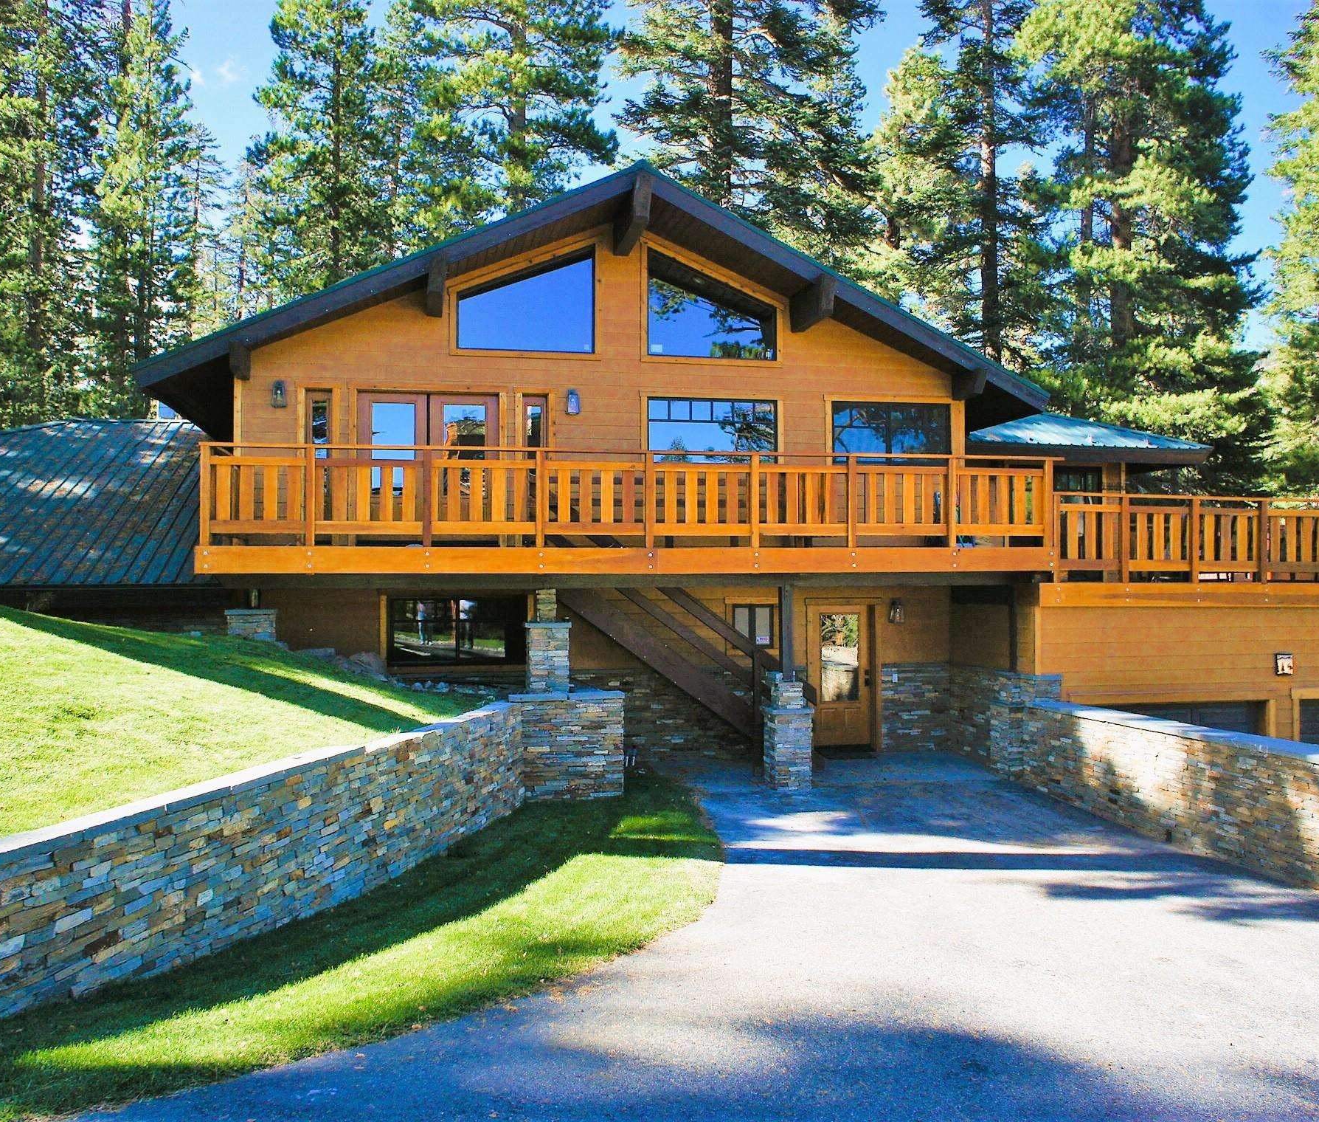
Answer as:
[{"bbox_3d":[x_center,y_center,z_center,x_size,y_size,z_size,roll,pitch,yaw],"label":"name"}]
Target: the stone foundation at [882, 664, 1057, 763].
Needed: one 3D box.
[{"bbox_3d":[4.100,2.161,15.195,1.335,1.320,2.650,0,0,-11],"label":"stone foundation"}]

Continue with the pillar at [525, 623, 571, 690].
[{"bbox_3d":[-1.302,1.084,13.039,0.513,0.817,0.513,0,0,-11],"label":"pillar"}]

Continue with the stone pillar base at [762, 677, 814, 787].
[{"bbox_3d":[1.553,2.039,13.624,0.508,1.363,0.508,0,0,-11],"label":"stone pillar base"}]

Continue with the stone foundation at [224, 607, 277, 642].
[{"bbox_3d":[-4.494,0.684,12.372,0.487,0.385,0.487,0,0,-11],"label":"stone foundation"}]

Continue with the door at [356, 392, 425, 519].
[{"bbox_3d":[-3.578,-1.195,15.081,0.913,2.089,0.100,0,0,-11],"label":"door"}]

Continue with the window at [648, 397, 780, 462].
[{"bbox_3d":[0.757,-1.834,15.872,1.854,0.969,0.120,0,0,-11],"label":"window"}]

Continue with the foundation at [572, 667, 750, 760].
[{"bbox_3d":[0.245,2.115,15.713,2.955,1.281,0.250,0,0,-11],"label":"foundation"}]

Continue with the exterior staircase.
[{"bbox_3d":[0.054,1.285,14.916,3.450,2.880,1.100,0,0,-11],"label":"exterior staircase"}]

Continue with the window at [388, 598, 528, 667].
[{"bbox_3d":[-2.720,0.946,15.207,1.880,0.945,0.120,0,0,-11],"label":"window"}]

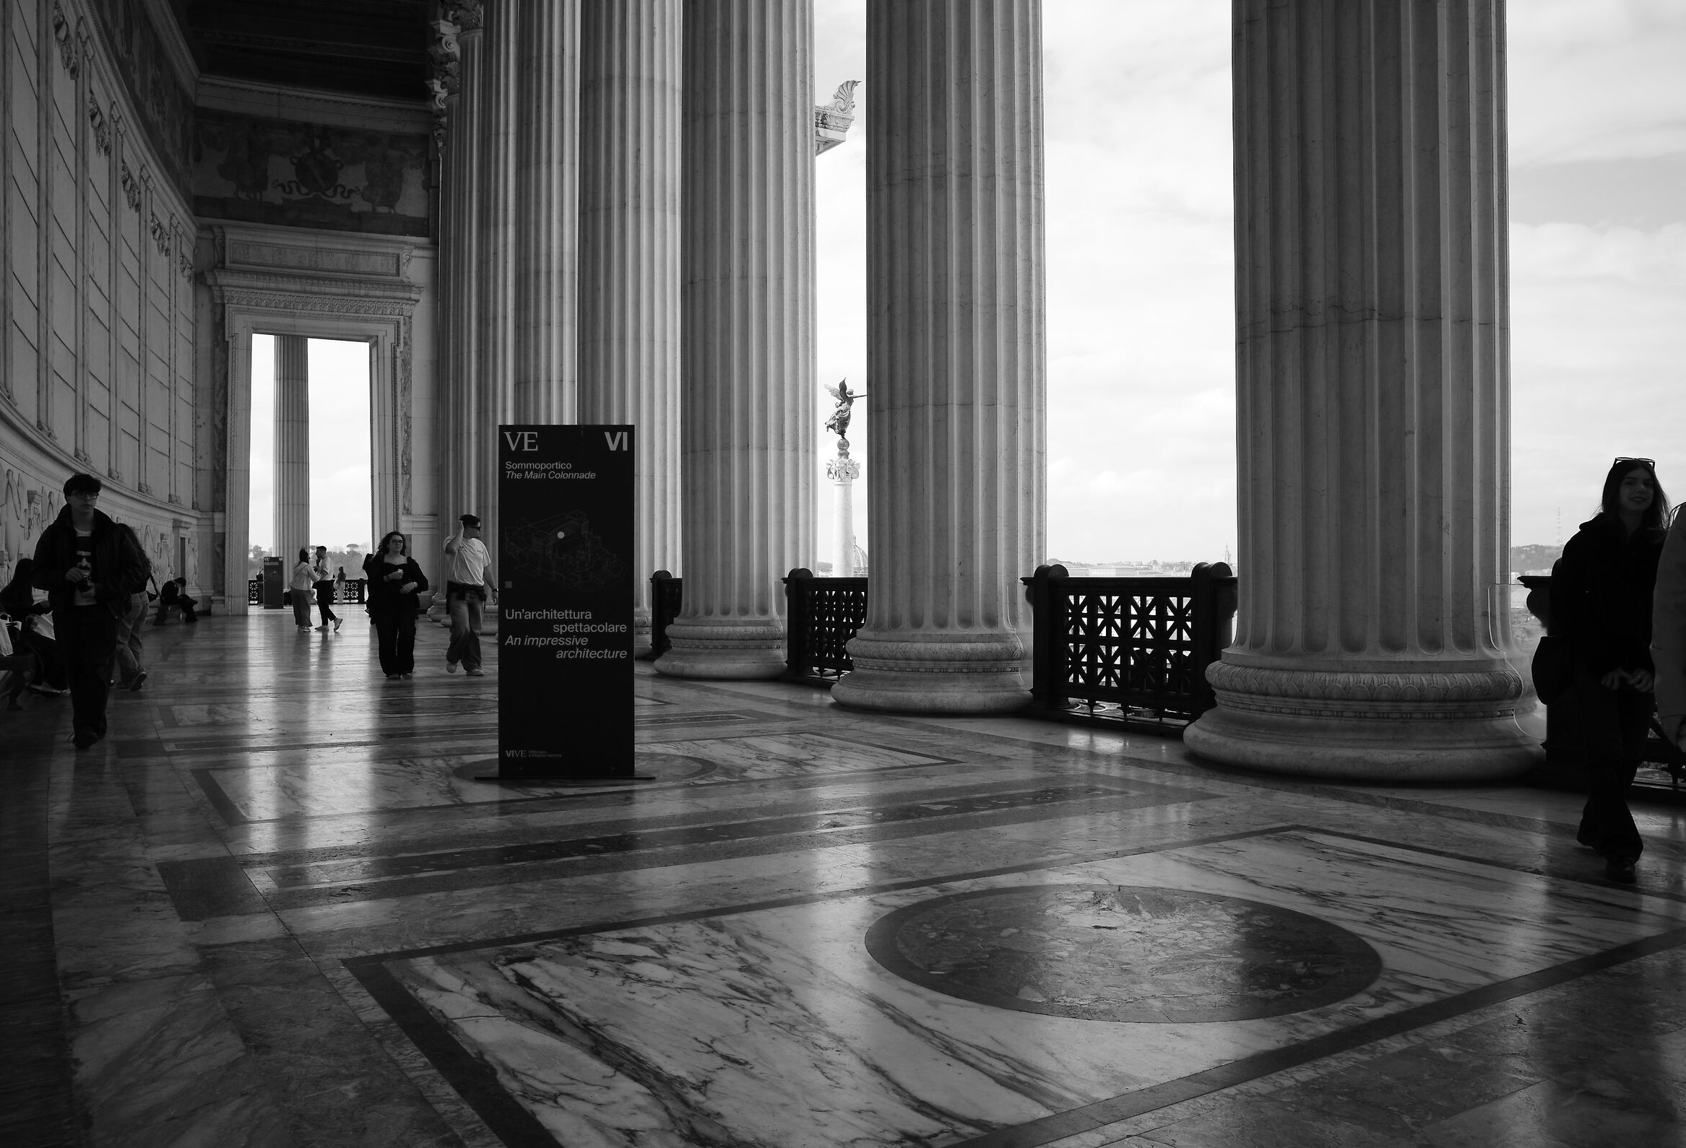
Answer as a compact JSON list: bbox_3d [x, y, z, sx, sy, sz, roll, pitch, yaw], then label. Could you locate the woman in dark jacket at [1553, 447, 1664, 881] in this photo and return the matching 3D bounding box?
[{"bbox_3d":[3.040,0.350,5.300,0.480,1.630,0.460,0,0,0],"label":"woman in dark jacket"}]

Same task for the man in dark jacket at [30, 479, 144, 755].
[{"bbox_3d":[-4.973,0.237,8.853,0.620,1.780,0.440,0,0,-20],"label":"man in dark jacket"}]

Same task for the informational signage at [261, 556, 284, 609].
[{"bbox_3d":[-21.133,0.347,50.003,0.780,1.950,0.150,0,0,-5],"label":"informational signage"}]

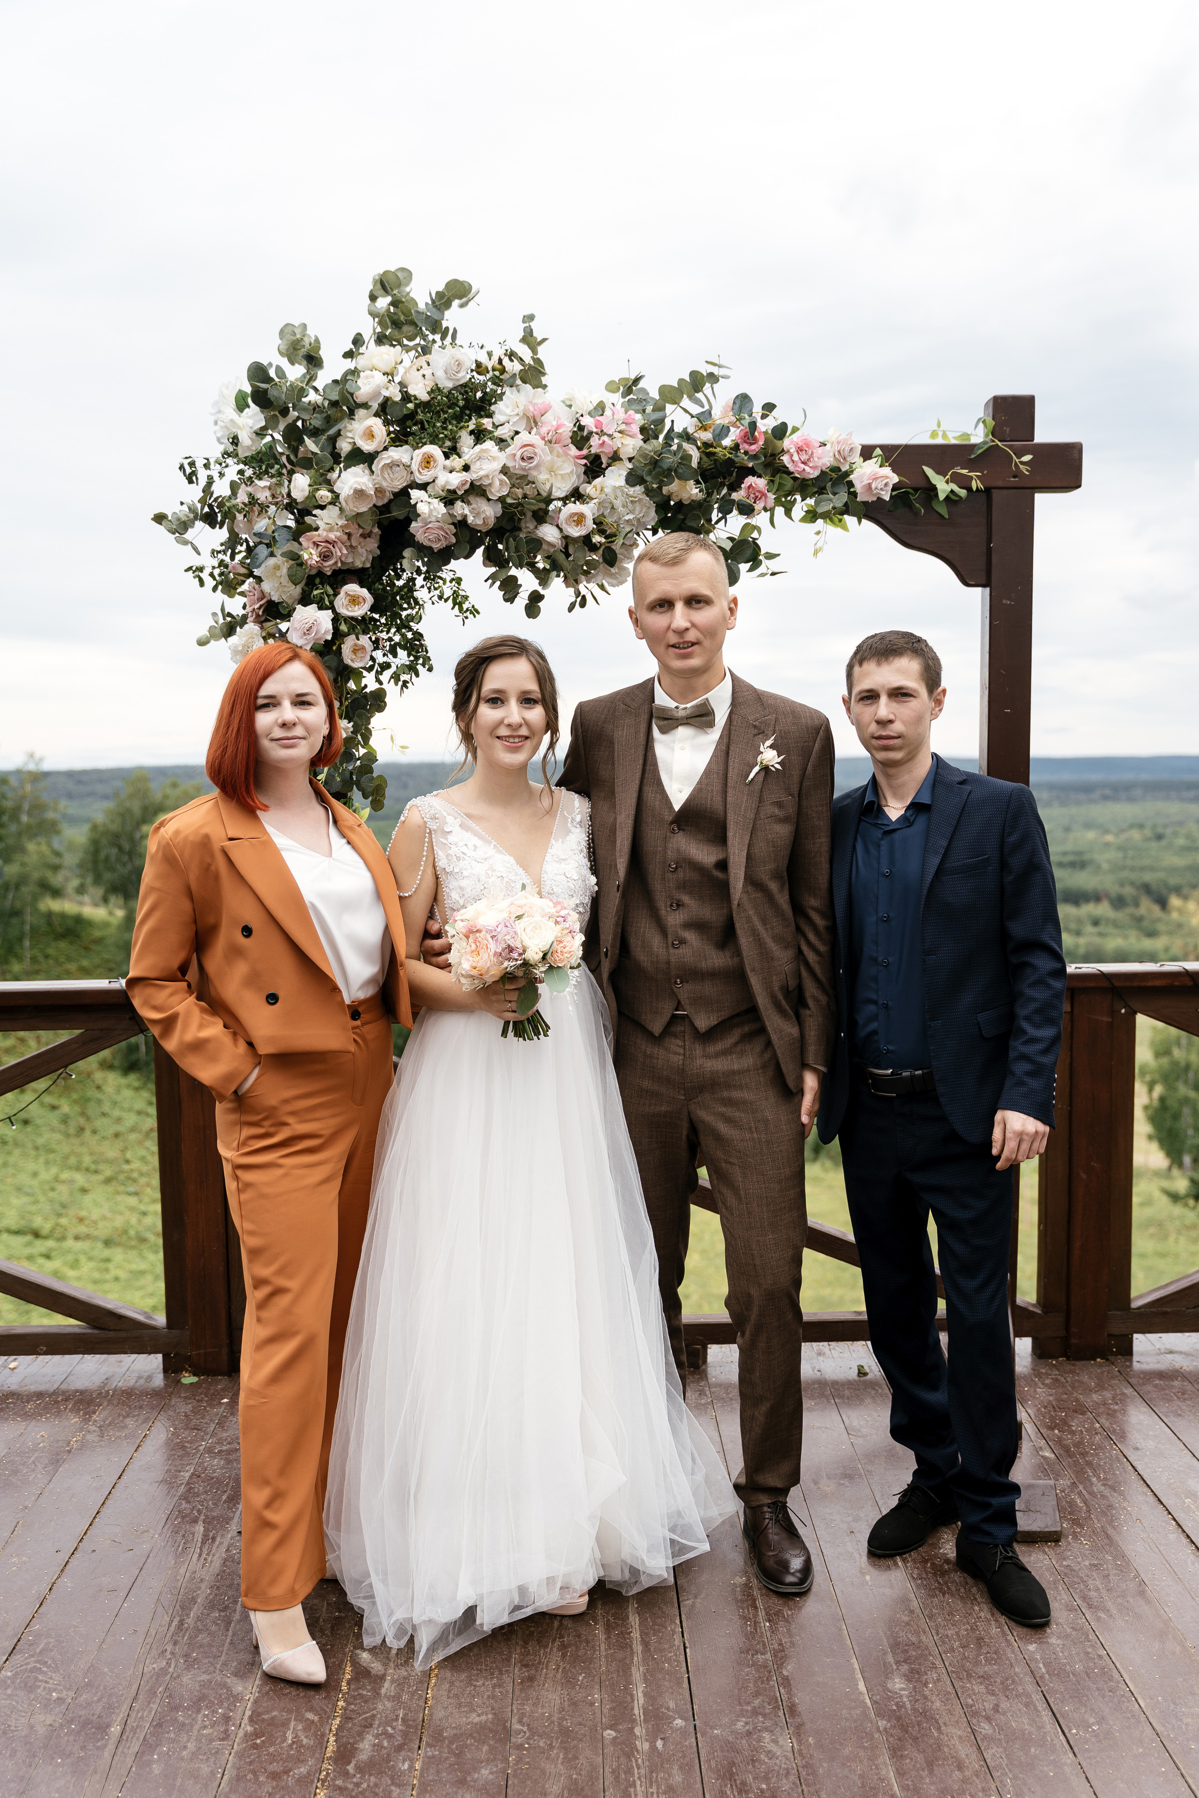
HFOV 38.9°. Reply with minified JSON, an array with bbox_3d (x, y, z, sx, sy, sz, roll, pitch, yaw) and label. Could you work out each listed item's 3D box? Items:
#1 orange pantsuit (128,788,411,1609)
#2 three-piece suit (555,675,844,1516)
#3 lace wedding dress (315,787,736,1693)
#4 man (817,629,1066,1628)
[{"bbox_3d":[-0.553,0.466,2.838,0.460,1.300,0.340,-4,6,-36],"label":"orange pantsuit"},{"bbox_3d":[0.176,0.340,3.050,0.540,1.460,0.330,0,5,8],"label":"three-piece suit"},{"bbox_3d":[-0.153,0.517,2.963,0.680,1.390,0.620,-3,5,-25],"label":"lace wedding dress"},{"bbox_3d":[0.606,0.367,3.002,0.490,1.665,0.400,2,5,25],"label":"man"}]

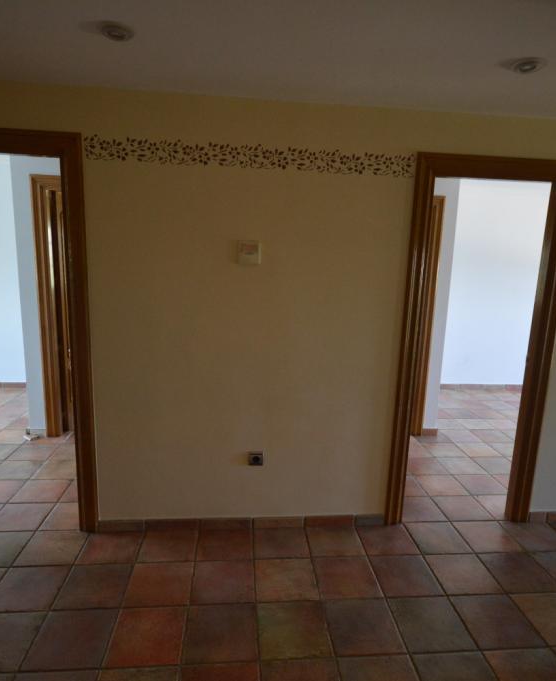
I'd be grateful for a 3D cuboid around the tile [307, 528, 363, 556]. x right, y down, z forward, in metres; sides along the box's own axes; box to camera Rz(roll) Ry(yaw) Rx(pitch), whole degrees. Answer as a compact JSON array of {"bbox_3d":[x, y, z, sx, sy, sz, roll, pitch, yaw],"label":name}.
[{"bbox_3d":[0.328,1.169,2.485,0.305,0.012,0.287,1,11,-5],"label":"tile"}]

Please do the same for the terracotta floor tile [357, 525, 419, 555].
[{"bbox_3d":[0.631,1.157,2.477,0.299,0.012,0.280,1,11,-5],"label":"terracotta floor tile"}]

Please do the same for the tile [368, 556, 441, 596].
[{"bbox_3d":[0.663,1.230,2.224,0.305,0.012,0.287,1,11,-5],"label":"tile"}]

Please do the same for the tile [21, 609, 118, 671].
[{"bbox_3d":[-0.857,1.249,1.787,0.304,0.010,0.288,1,11,-5],"label":"tile"}]

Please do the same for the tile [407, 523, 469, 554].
[{"bbox_3d":[0.938,1.162,2.504,0.299,0.012,0.280,1,11,-5],"label":"tile"}]

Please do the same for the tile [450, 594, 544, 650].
[{"bbox_3d":[0.995,1.282,1.952,0.304,0.010,0.288,1,11,-5],"label":"tile"}]

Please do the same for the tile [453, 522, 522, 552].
[{"bbox_3d":[1.263,1.192,2.578,0.302,0.012,0.291,1,10,-5],"label":"tile"}]

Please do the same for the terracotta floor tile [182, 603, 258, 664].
[{"bbox_3d":[-0.240,1.260,1.842,0.304,0.010,0.288,1,11,-5],"label":"terracotta floor tile"}]

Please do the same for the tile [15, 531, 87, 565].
[{"bbox_3d":[-1.226,1.143,2.350,0.305,0.012,0.287,1,11,-5],"label":"tile"}]

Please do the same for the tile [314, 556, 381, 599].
[{"bbox_3d":[0.352,1.225,2.197,0.305,0.012,0.287,1,11,-5],"label":"tile"}]

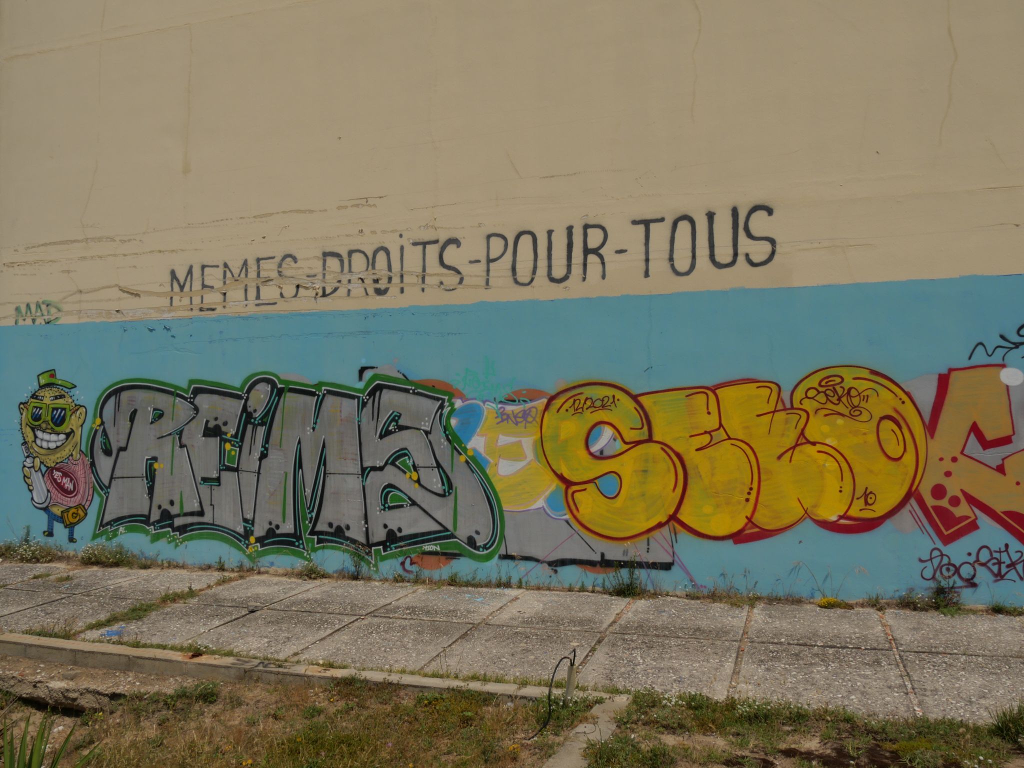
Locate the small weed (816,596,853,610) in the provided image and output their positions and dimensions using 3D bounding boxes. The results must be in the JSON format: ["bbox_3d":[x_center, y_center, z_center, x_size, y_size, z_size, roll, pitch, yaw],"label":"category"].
[{"bbox_3d":[2.553,1.732,6.563,0.270,0.070,0.140,-1,-2,19],"label":"small weed"}]

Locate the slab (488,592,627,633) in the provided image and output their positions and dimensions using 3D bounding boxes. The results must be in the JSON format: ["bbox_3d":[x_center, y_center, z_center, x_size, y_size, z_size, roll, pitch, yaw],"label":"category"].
[{"bbox_3d":[0.386,1.859,6.650,0.913,0.080,1.014,-2,-1,19],"label":"slab"}]

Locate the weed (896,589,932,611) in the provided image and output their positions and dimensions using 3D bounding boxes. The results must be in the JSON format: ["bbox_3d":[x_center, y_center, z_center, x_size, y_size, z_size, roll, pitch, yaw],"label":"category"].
[{"bbox_3d":[3.090,1.659,6.409,0.251,0.143,0.200,-1,-2,18],"label":"weed"}]

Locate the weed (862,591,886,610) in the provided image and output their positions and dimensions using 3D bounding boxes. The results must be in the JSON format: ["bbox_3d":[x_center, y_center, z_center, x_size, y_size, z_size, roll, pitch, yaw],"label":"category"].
[{"bbox_3d":[2.794,1.669,6.423,0.173,0.131,0.150,-1,-2,18],"label":"weed"}]

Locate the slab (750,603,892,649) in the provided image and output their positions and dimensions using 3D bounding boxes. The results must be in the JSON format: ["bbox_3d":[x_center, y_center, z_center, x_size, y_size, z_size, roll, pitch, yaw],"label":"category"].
[{"bbox_3d":[2.185,1.768,5.937,0.894,0.080,1.076,-1,-2,18],"label":"slab"}]

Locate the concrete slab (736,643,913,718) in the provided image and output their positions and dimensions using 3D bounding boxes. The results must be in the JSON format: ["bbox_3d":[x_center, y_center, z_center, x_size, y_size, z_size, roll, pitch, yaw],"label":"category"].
[{"bbox_3d":[1.869,1.802,5.027,0.922,0.080,1.140,-2,-1,19],"label":"concrete slab"}]

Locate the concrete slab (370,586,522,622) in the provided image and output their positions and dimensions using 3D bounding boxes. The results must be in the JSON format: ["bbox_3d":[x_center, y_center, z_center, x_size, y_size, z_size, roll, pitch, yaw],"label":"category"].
[{"bbox_3d":[-0.540,1.884,6.954,0.925,0.080,1.027,-2,-1,19],"label":"concrete slab"}]

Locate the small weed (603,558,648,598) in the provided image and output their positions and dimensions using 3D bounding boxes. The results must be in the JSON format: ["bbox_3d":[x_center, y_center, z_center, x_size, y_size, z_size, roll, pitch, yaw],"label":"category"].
[{"bbox_3d":[0.968,1.614,6.949,0.338,0.306,0.240,-1,-2,18],"label":"small weed"}]

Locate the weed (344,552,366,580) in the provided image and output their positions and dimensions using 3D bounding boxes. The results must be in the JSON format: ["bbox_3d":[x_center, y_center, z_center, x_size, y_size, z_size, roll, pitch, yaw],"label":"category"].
[{"bbox_3d":[-1.499,1.756,7.973,0.183,0.250,0.120,-1,-2,19],"label":"weed"}]

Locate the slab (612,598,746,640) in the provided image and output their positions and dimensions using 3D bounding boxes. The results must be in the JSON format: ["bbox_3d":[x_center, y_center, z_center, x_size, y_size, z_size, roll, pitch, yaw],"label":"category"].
[{"bbox_3d":[1.285,1.784,6.157,0.874,0.080,1.056,-1,-2,18],"label":"slab"}]

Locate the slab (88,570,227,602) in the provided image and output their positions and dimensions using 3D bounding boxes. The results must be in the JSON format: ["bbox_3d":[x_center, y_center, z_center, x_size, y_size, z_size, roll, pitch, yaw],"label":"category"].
[{"bbox_3d":[-3.221,1.869,7.566,0.911,0.080,1.069,-1,-2,18],"label":"slab"}]

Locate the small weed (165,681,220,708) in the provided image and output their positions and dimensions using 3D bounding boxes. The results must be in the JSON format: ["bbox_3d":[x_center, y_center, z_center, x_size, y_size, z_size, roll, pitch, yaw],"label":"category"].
[{"bbox_3d":[-1.969,1.915,5.109,0.262,0.090,0.190,-1,-2,19],"label":"small weed"}]

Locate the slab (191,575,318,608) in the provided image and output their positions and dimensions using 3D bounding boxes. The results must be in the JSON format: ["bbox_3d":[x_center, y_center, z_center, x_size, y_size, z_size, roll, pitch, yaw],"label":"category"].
[{"bbox_3d":[-2.371,1.936,7.591,0.882,0.080,1.043,-2,-1,19],"label":"slab"}]

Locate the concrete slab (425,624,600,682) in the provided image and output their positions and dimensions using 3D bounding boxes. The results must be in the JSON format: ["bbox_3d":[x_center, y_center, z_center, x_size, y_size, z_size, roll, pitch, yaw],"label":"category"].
[{"bbox_3d":[0.057,1.853,5.627,0.925,0.080,1.093,-2,-1,19],"label":"concrete slab"}]

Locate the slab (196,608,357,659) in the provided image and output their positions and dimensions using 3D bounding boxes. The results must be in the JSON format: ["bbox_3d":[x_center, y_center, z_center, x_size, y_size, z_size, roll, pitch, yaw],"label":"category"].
[{"bbox_3d":[-1.779,1.905,6.257,0.892,0.080,0.998,-2,-1,19],"label":"slab"}]

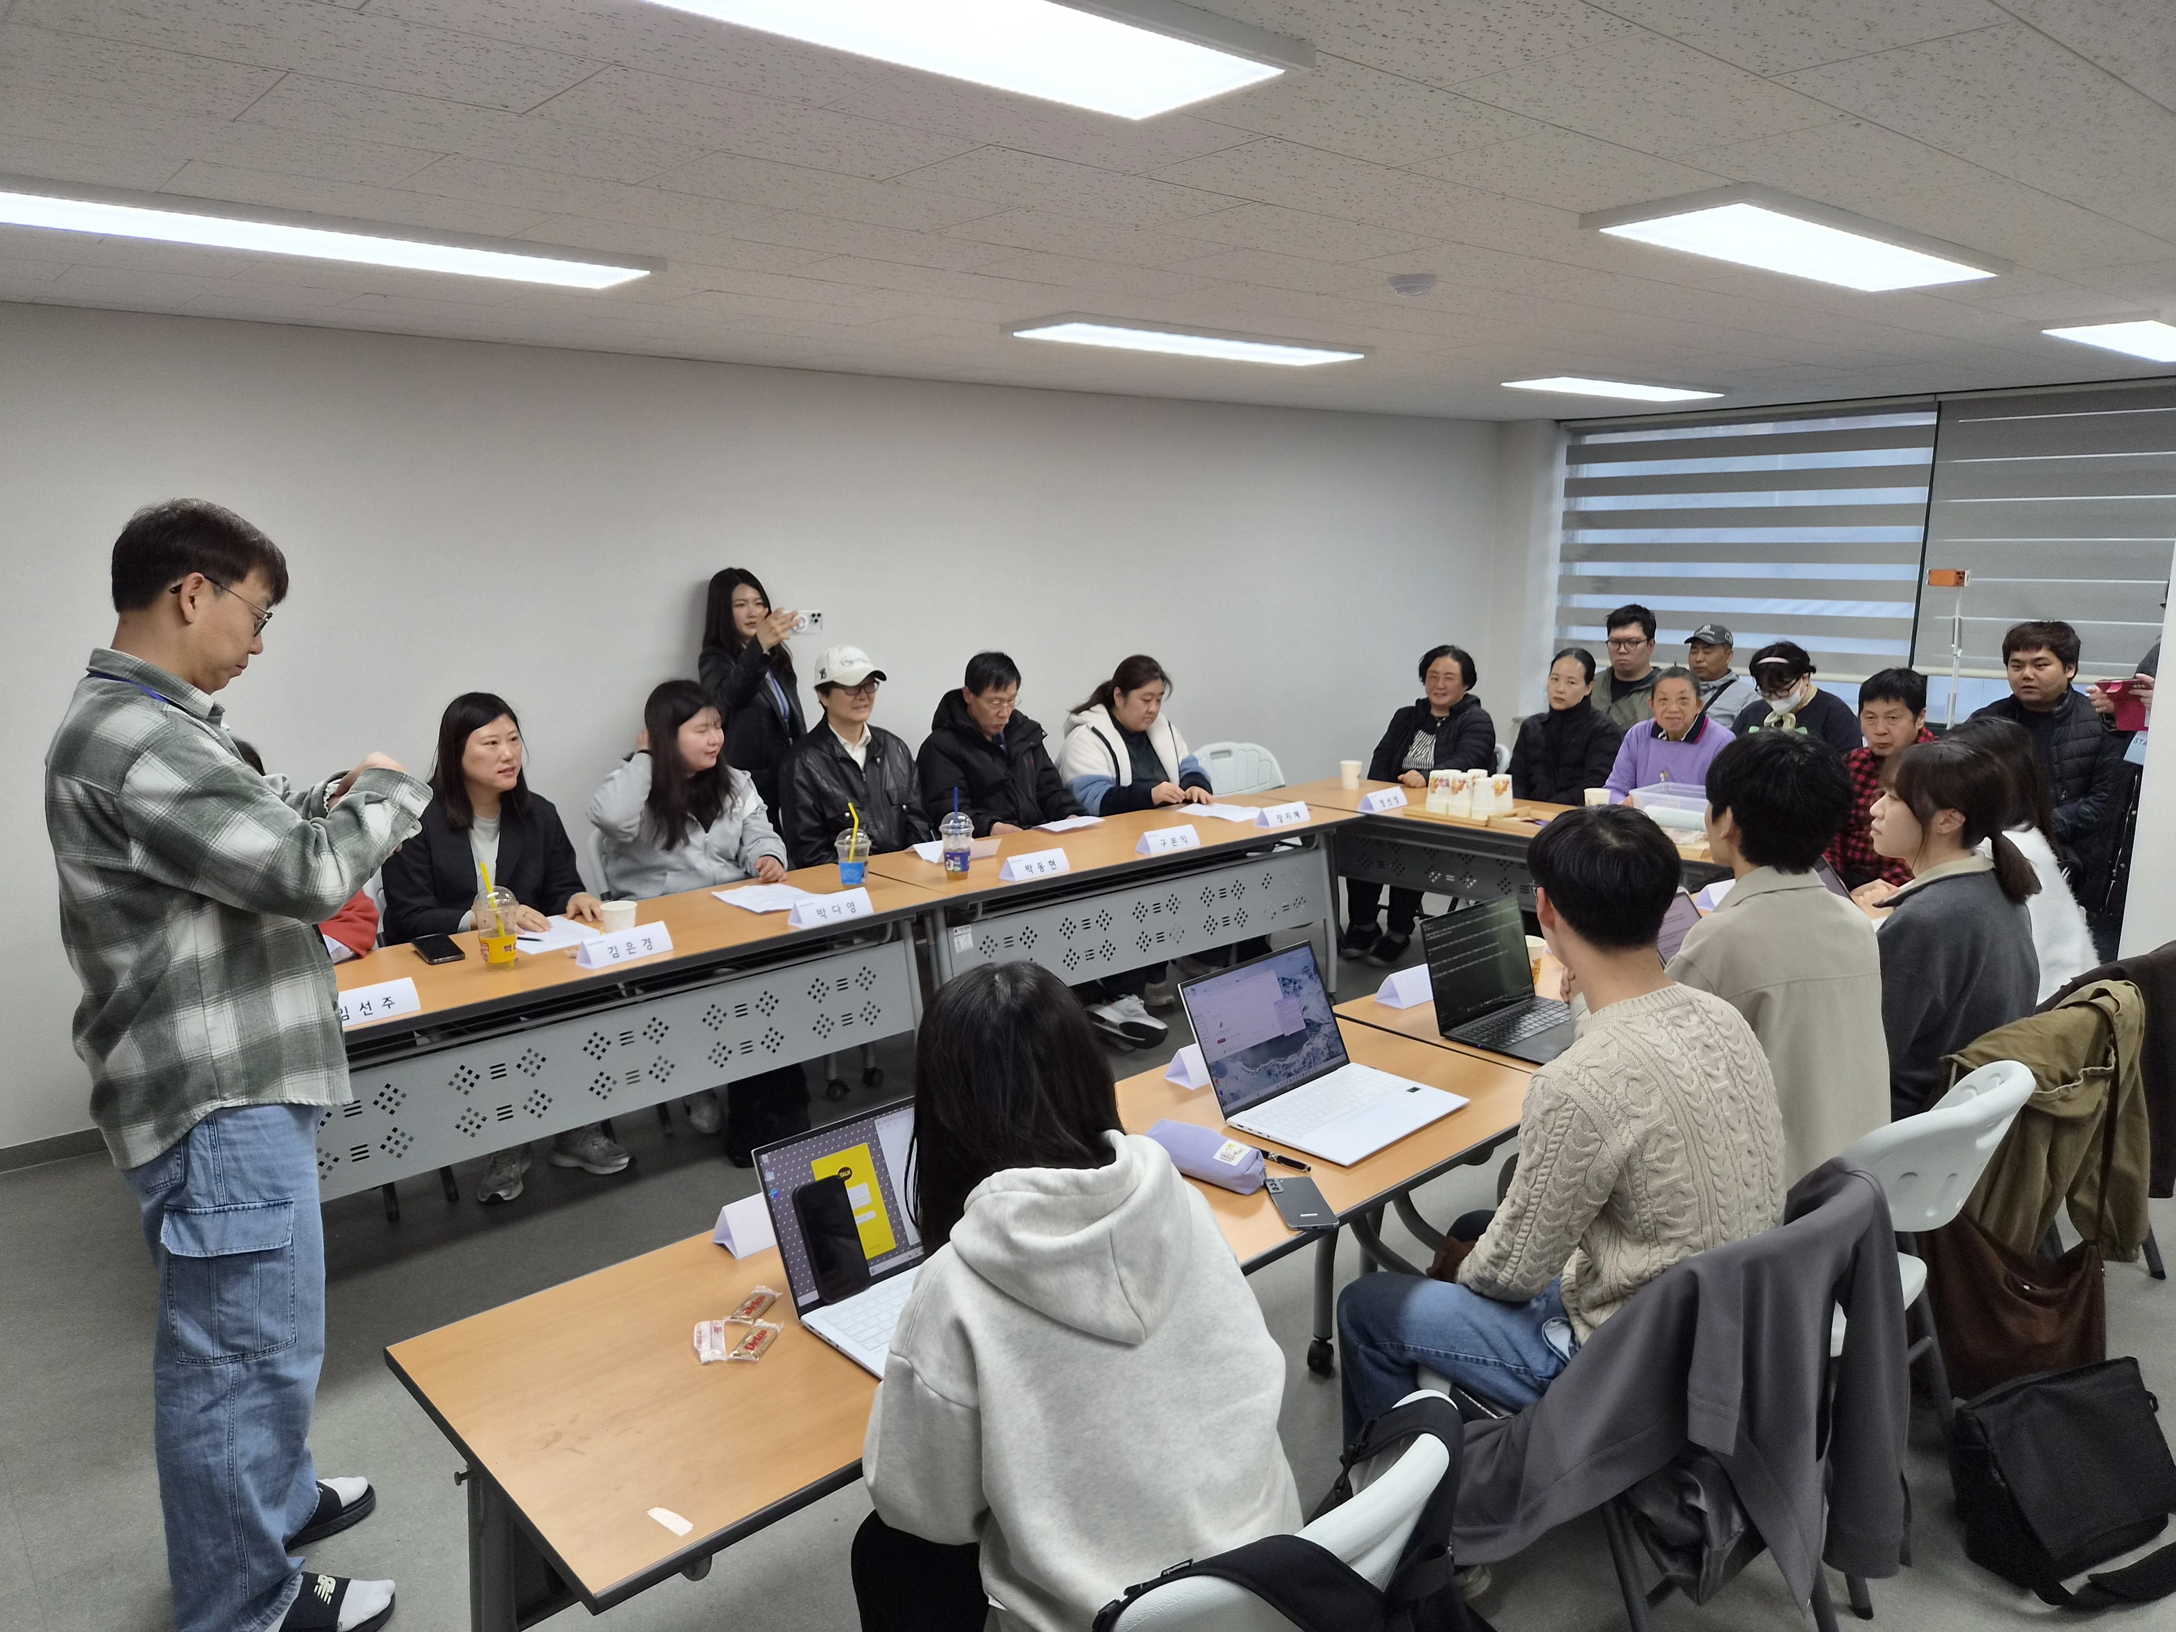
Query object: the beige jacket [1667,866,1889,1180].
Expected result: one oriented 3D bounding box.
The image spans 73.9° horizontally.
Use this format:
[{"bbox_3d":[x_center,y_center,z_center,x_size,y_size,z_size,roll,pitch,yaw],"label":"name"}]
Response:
[{"bbox_3d":[1.106,0.409,2.483,0.500,0.660,0.420,-10,15,-41],"label":"beige jacket"}]

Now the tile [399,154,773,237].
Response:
[{"bbox_3d":[-0.868,-1.093,2.550,0.600,0.020,0.300,-10,14,-41],"label":"tile"}]

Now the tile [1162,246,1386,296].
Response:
[{"bbox_3d":[0.460,-1.250,3.306,0.600,0.018,0.300,-10,14,-40],"label":"tile"}]

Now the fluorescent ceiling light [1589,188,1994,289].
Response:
[{"bbox_3d":[1.501,-1.163,2.972,1.220,0.040,0.310,-10,14,-40],"label":"fluorescent ceiling light"}]

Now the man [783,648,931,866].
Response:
[{"bbox_3d":[-0.660,0.154,4.500,0.550,1.340,0.750,-10,15,-41],"label":"man"}]

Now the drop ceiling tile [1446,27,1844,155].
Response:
[{"bbox_3d":[0.799,-1.006,2.031,0.600,0.018,0.300,-10,14,-40],"label":"drop ceiling tile"}]

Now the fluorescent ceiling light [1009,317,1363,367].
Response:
[{"bbox_3d":[0.340,-1.435,4.394,1.285,0.032,0.315,-10,14,-41],"label":"fluorescent ceiling light"}]

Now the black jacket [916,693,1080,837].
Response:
[{"bbox_3d":[-0.307,-0.070,4.919,0.580,0.700,0.520,-10,14,-41],"label":"black jacket"}]

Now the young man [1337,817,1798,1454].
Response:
[{"bbox_3d":[0.641,0.625,2.047,0.520,1.330,0.660,-10,15,-41],"label":"young man"}]

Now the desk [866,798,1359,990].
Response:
[{"bbox_3d":[0.107,0.418,4.732,1.800,0.717,0.580,-10,15,-41],"label":"desk"}]

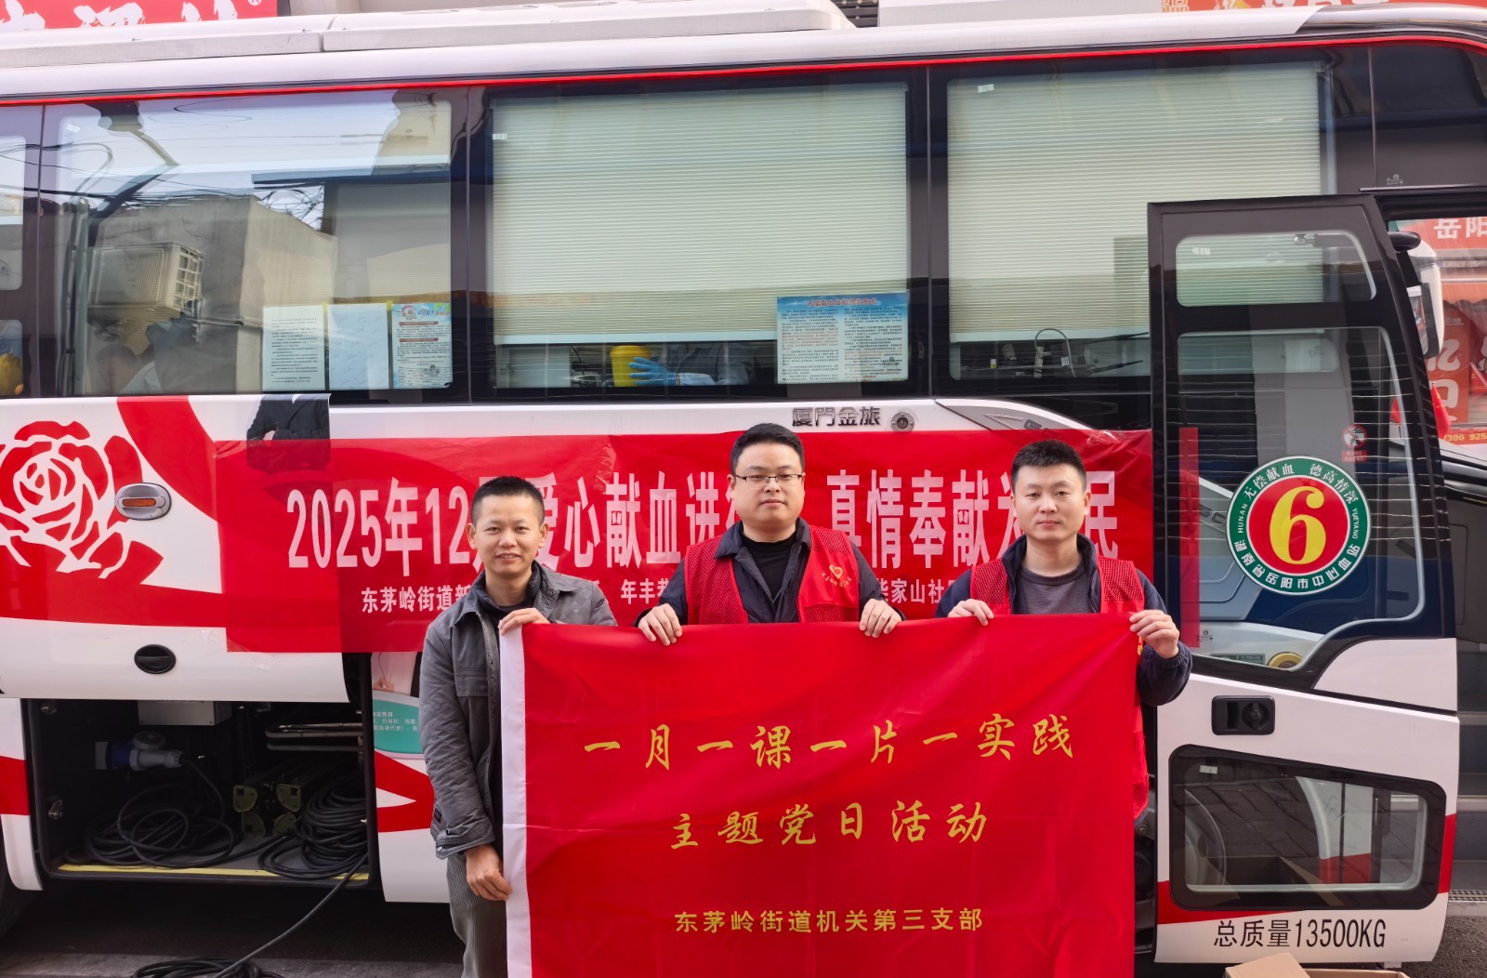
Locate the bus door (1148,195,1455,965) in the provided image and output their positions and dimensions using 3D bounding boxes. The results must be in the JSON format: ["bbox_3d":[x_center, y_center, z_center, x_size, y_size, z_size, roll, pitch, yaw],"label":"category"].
[{"bbox_3d":[1.611,0.261,3.034,0.830,2.170,0.180,0,-1,5],"label":"bus door"}]

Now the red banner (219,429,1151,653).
[{"bbox_3d":[-0.192,0.180,3.342,3.156,0.712,0.050,0,0,5],"label":"red banner"}]

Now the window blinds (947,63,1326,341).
[{"bbox_3d":[1.267,-0.912,3.341,1.190,0.863,0.050,0,-3,5],"label":"window blinds"}]

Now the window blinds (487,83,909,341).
[{"bbox_3d":[-0.159,-0.913,3.475,1.417,0.852,0.050,0,-3,5],"label":"window blinds"}]

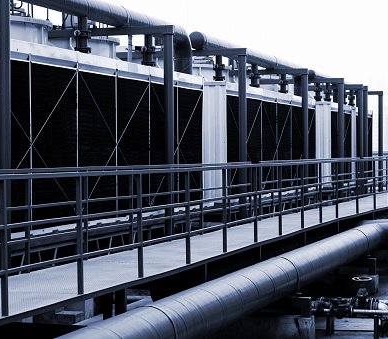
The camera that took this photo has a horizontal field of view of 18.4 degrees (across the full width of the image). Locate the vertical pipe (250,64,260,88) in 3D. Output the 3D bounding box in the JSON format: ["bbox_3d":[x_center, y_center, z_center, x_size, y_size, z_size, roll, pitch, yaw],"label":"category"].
[{"bbox_3d":[1.413,-2.134,27.528,0.190,0.550,0.190,0,1,17],"label":"vertical pipe"}]

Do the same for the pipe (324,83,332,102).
[{"bbox_3d":[4.016,-2.296,35.798,0.200,0.600,0.200,0,1,17],"label":"pipe"}]

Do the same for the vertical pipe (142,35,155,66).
[{"bbox_3d":[-0.777,-2.035,20.566,0.190,0.540,0.190,0,1,17],"label":"vertical pipe"}]

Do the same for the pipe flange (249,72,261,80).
[{"bbox_3d":[1.398,-2.126,27.483,0.250,0.170,0.260,0,1,17],"label":"pipe flange"}]

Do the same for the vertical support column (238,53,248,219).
[{"bbox_3d":[0.966,-0.553,23.062,0.155,3.350,0.155,0,1,17],"label":"vertical support column"}]

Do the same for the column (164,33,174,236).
[{"bbox_3d":[-0.369,-0.431,18.821,0.155,3.400,0.155,0,1,17],"label":"column"}]

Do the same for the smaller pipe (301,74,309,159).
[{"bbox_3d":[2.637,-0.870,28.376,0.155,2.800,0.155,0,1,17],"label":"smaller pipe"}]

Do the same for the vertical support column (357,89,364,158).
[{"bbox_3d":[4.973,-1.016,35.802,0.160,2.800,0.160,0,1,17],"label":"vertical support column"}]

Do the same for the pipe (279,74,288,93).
[{"bbox_3d":[2.255,-2.154,30.204,0.250,0.450,0.250,0,1,17],"label":"pipe"}]

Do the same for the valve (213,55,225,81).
[{"bbox_3d":[0.517,-2.095,24.678,0.250,0.520,0.250,-1,1,0],"label":"valve"}]

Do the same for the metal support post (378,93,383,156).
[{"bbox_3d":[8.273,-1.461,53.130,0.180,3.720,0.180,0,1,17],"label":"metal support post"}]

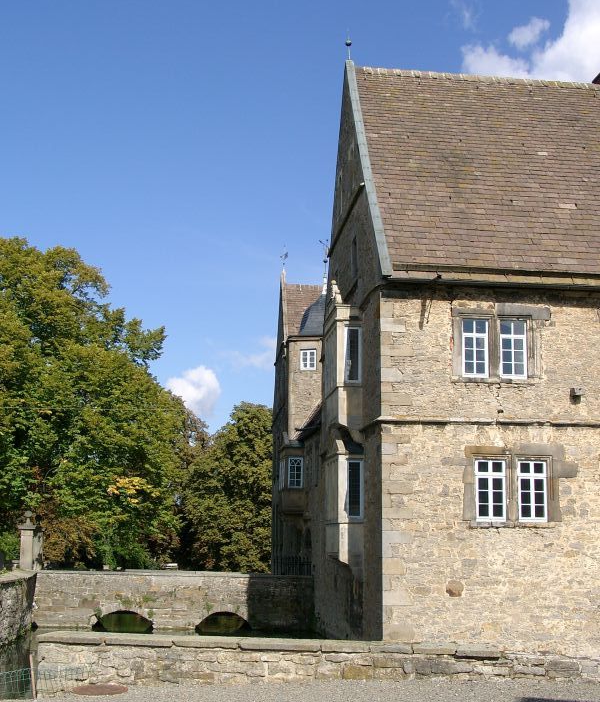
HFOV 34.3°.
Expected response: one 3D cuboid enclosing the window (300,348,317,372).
[{"bbox_3d":[0.415,0.458,46.088,0.742,0.973,0.150,1,-9,-7],"label":"window"}]

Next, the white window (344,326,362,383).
[{"bbox_3d":[1.426,0.114,25.942,0.480,1.526,0.150,1,-9,-7],"label":"white window"}]

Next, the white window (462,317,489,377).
[{"bbox_3d":[4.307,-0.070,23.851,0.671,1.475,0.150,1,-9,-7],"label":"white window"}]

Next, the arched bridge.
[{"bbox_3d":[-4.737,9.746,38.280,10.800,2.400,3.200,0,-9,3],"label":"arched bridge"}]

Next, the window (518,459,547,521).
[{"bbox_3d":[5.628,3.407,23.496,0.728,1.473,0.150,1,-9,-7],"label":"window"}]

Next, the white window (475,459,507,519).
[{"bbox_3d":[4.587,3.375,23.371,0.770,1.485,0.150,1,-9,-7],"label":"white window"}]

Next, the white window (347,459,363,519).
[{"bbox_3d":[1.447,3.634,25.418,0.438,1.517,0.150,1,-9,-7],"label":"white window"}]

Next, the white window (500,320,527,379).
[{"bbox_3d":[5.275,-0.027,23.965,0.673,1.469,0.150,1,-9,-7],"label":"white window"}]

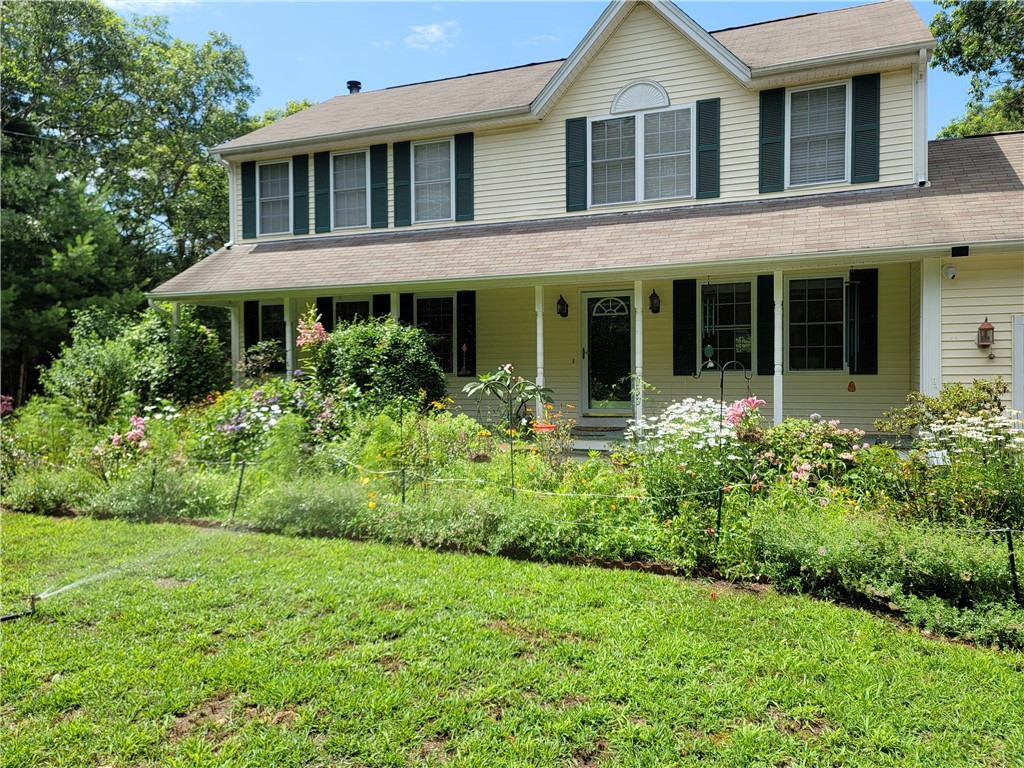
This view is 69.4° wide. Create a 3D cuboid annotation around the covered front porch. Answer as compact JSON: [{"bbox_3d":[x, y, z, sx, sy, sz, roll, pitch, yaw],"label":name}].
[{"bbox_3d":[-0.331,-0.371,11.924,12.150,2.650,2.020,0,1,21],"label":"covered front porch"}]

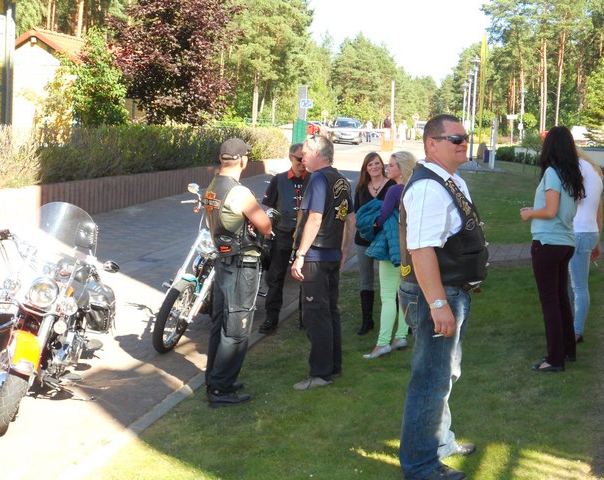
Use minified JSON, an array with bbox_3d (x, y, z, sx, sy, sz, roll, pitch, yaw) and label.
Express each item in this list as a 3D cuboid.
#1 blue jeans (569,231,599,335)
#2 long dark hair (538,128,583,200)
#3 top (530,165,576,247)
[{"bbox_3d":[2.357,0.375,8.418,0.310,0.930,0.360,6,6,36],"label":"blue jeans"},{"bbox_3d":[1.804,-0.532,6.939,0.280,0.520,0.260,7,7,41],"label":"long dark hair"},{"bbox_3d":[1.762,-0.234,6.966,0.290,0.580,0.410,5,6,25],"label":"top"}]

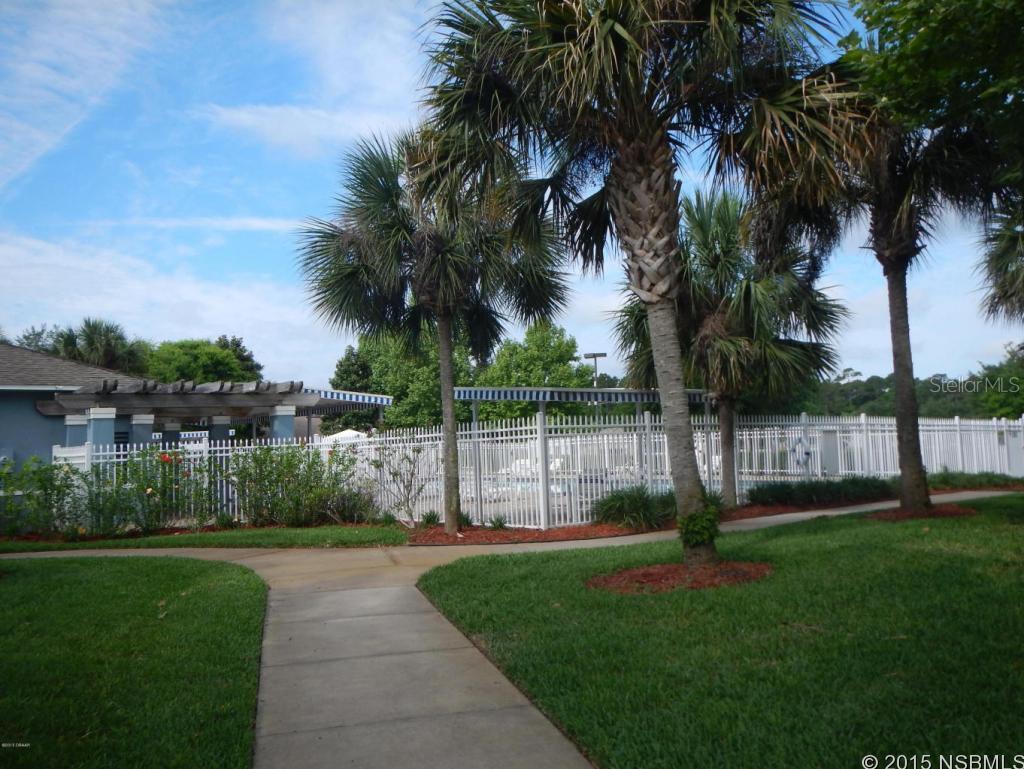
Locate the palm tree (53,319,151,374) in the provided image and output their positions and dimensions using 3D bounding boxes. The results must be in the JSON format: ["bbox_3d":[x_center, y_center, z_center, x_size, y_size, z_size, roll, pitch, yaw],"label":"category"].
[{"bbox_3d":[-18.691,1.223,37.590,4.100,8.540,4.100,-2,-6,0],"label":"palm tree"}]

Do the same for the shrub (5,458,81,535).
[{"bbox_3d":[-9.235,2.223,16.300,1.300,1.470,1.200,1,-6,-30],"label":"shrub"}]

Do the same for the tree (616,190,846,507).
[{"bbox_3d":[4.363,-0.752,16.198,4.200,6.120,4.200,-2,-6,0],"label":"tree"}]

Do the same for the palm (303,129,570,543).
[{"bbox_3d":[-1.240,-0.917,13.416,4.200,6.460,4.200,-2,-6,0],"label":"palm"}]

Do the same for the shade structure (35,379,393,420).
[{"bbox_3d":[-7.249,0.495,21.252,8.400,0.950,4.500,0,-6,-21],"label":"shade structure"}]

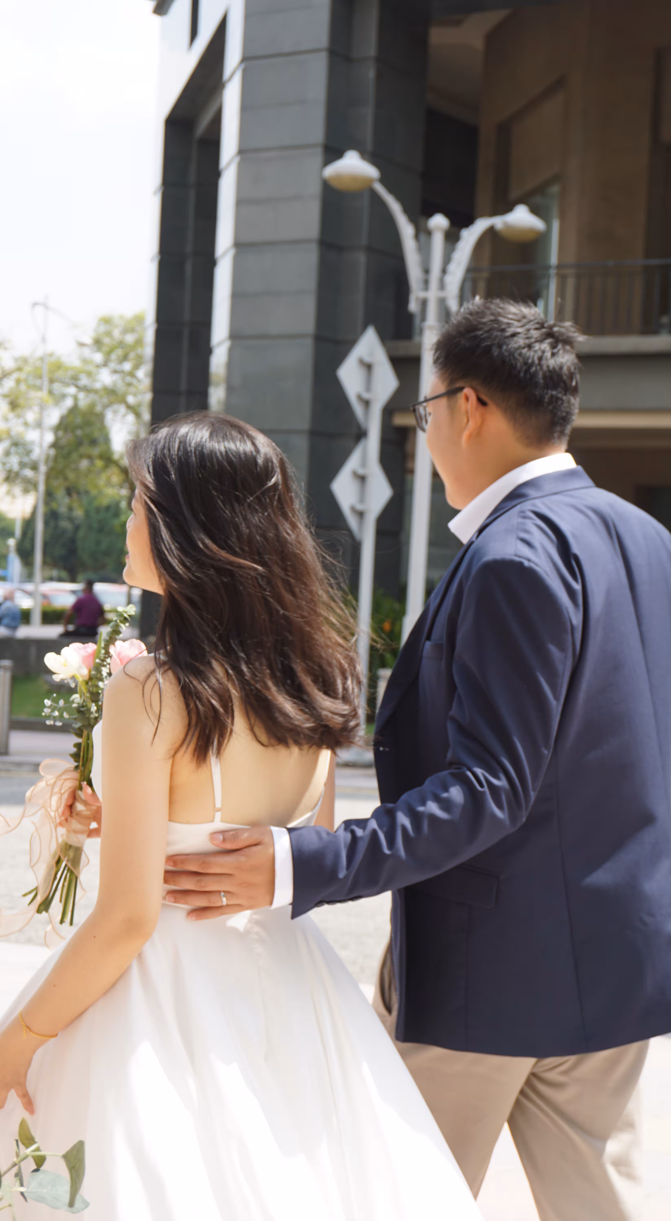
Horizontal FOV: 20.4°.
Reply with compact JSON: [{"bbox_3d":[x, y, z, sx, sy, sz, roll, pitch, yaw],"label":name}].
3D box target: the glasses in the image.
[{"bbox_3d":[0.188,-0.238,2.170,0.140,0.045,0.142,2,-9,-40],"label":"glasses"}]

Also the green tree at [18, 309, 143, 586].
[{"bbox_3d":[-8.227,-4.943,64.915,6.000,10.600,6.000,3,1,0],"label":"green tree"}]

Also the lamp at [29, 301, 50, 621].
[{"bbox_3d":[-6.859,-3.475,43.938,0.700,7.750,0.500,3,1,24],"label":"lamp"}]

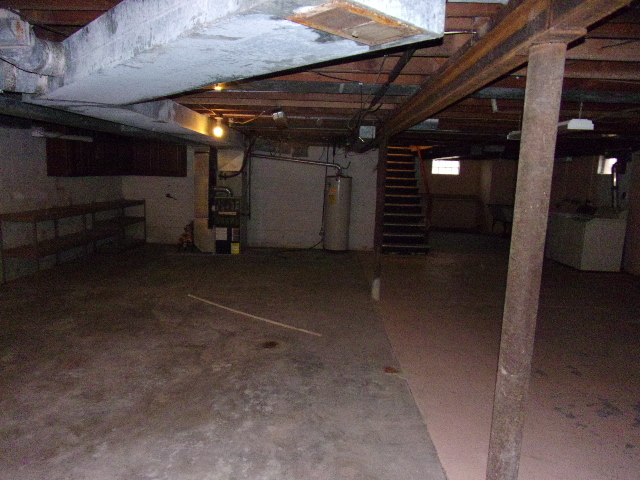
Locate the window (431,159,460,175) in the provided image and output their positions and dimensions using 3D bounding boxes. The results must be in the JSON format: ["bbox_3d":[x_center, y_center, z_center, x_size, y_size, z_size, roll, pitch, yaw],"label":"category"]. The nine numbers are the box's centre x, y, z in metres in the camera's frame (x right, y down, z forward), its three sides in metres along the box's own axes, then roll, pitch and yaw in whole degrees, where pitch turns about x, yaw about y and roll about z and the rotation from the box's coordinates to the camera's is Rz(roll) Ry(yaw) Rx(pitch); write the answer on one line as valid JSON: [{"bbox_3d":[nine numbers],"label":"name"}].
[{"bbox_3d":[3.610,-2.096,12.710,0.844,0.408,0.100,2,8,0],"label":"window"}]

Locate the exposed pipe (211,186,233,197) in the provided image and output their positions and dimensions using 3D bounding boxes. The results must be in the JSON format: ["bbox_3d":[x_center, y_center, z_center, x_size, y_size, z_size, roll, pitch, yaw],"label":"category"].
[{"bbox_3d":[-1.820,-0.889,8.218,0.399,0.171,0.110,2,8,0],"label":"exposed pipe"}]

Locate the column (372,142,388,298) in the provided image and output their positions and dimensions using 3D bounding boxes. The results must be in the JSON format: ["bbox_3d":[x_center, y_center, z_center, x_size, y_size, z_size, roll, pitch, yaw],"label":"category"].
[{"bbox_3d":[0.727,-0.227,5.401,0.105,1.960,0.105,2,8,0],"label":"column"}]

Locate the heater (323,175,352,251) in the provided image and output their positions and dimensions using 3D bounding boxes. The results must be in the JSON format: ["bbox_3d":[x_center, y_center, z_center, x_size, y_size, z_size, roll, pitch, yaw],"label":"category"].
[{"bbox_3d":[0.358,-0.523,8.897,0.520,1.480,0.520,2,8,0],"label":"heater"}]

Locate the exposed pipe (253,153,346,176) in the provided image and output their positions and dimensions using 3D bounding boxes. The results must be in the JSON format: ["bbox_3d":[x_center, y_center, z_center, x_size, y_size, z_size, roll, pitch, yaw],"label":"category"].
[{"bbox_3d":[-0.441,-1.478,8.751,1.865,0.387,0.130,2,8,0],"label":"exposed pipe"}]

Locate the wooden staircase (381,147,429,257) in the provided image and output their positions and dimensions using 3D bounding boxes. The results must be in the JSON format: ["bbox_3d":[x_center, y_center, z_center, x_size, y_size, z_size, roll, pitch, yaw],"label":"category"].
[{"bbox_3d":[1.733,-1.046,9.944,1.000,2.320,2.600,2,8,0],"label":"wooden staircase"}]

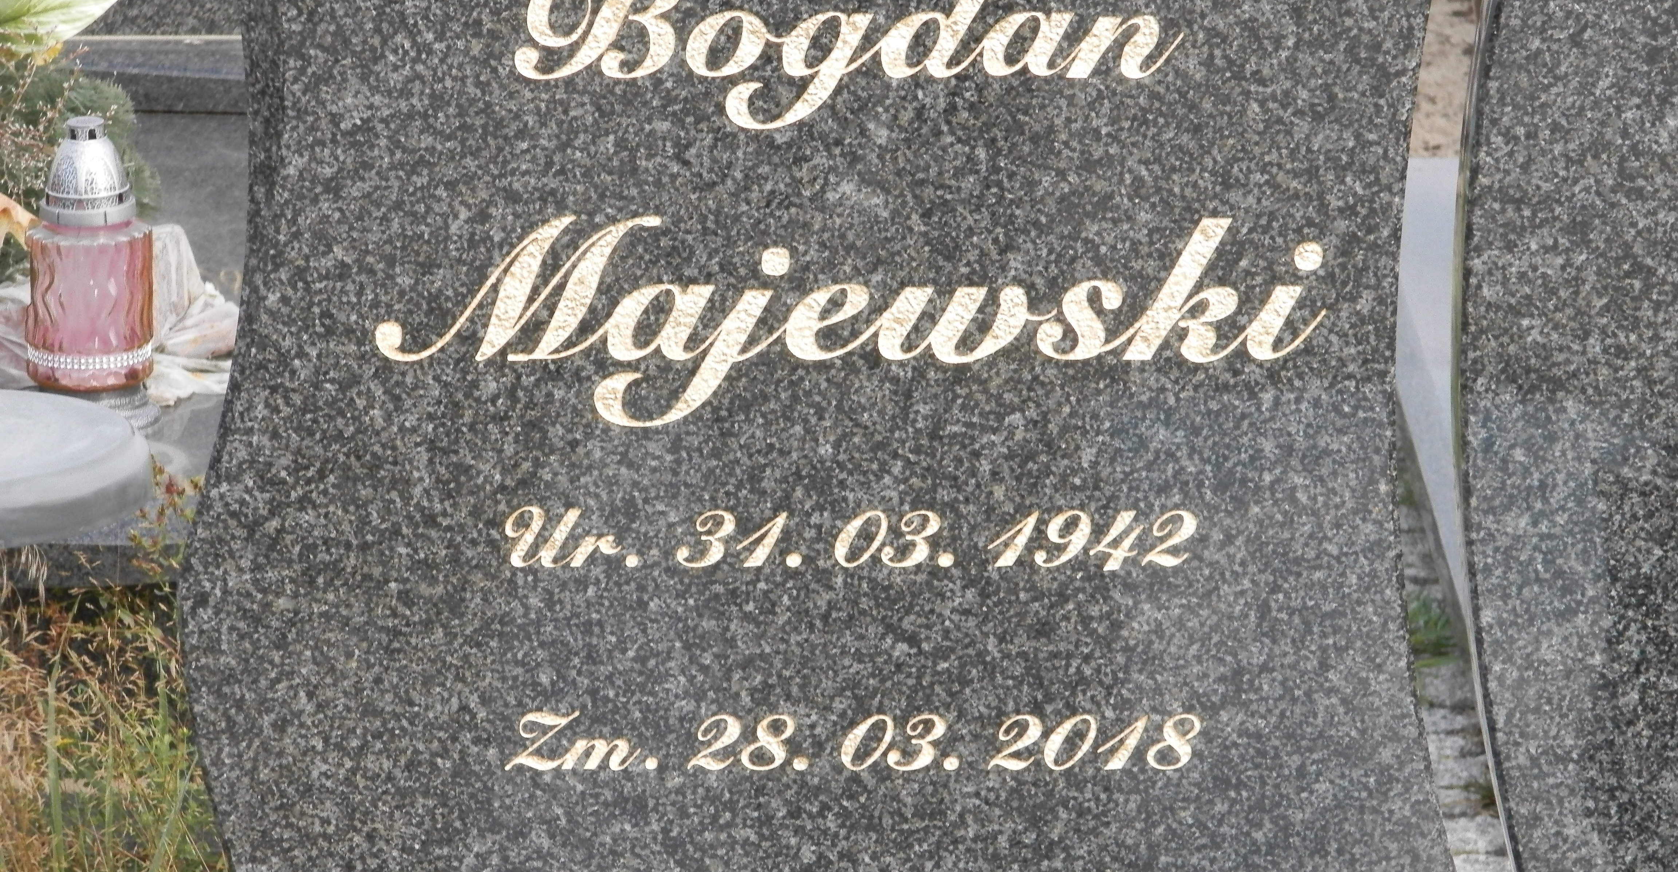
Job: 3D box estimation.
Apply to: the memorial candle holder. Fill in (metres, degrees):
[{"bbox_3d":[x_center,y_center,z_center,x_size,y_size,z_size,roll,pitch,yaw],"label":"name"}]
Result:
[{"bbox_3d":[-0.592,-0.132,5.050,0.109,0.238,0.109,0,15,0],"label":"memorial candle holder"}]

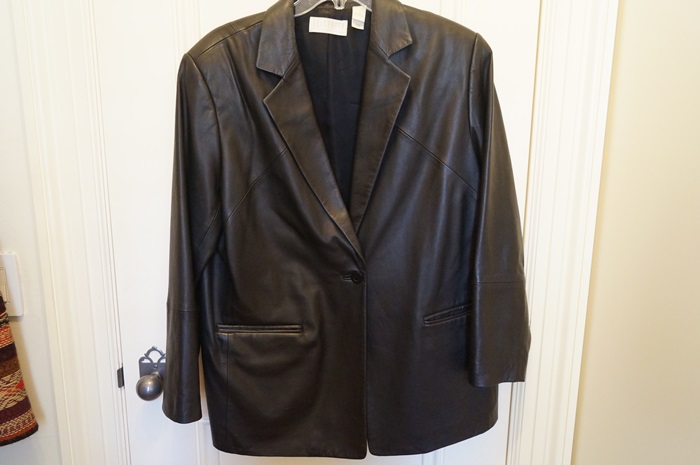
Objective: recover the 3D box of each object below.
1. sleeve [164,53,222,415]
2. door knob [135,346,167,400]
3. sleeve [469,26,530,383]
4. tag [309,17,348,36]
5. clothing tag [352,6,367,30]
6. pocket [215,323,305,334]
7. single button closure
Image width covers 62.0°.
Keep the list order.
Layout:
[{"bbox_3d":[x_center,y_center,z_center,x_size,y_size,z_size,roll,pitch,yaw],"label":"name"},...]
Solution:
[{"bbox_3d":[-0.268,0.022,0.981,0.108,0.625,0.115,2,12,-3],"label":"sleeve"},{"bbox_3d":[-0.365,0.267,1.072,0.062,0.088,0.070,0,12,-3],"label":"door knob"},{"bbox_3d":[0.253,-0.023,0.997,0.108,0.595,0.112,-4,13,-2],"label":"sleeve"},{"bbox_3d":[-0.034,-0.335,0.948,0.062,0.025,0.004,-5,13,-2],"label":"tag"},{"bbox_3d":[0.015,-0.349,0.945,0.021,0.035,0.004,2,12,-3],"label":"clothing tag"},{"bbox_3d":[-0.154,0.166,0.999,0.147,0.021,0.012,1,12,1],"label":"pocket"},{"bbox_3d":[0.014,0.077,0.981,0.022,0.022,0.007,0,12,-3],"label":"single button closure"}]

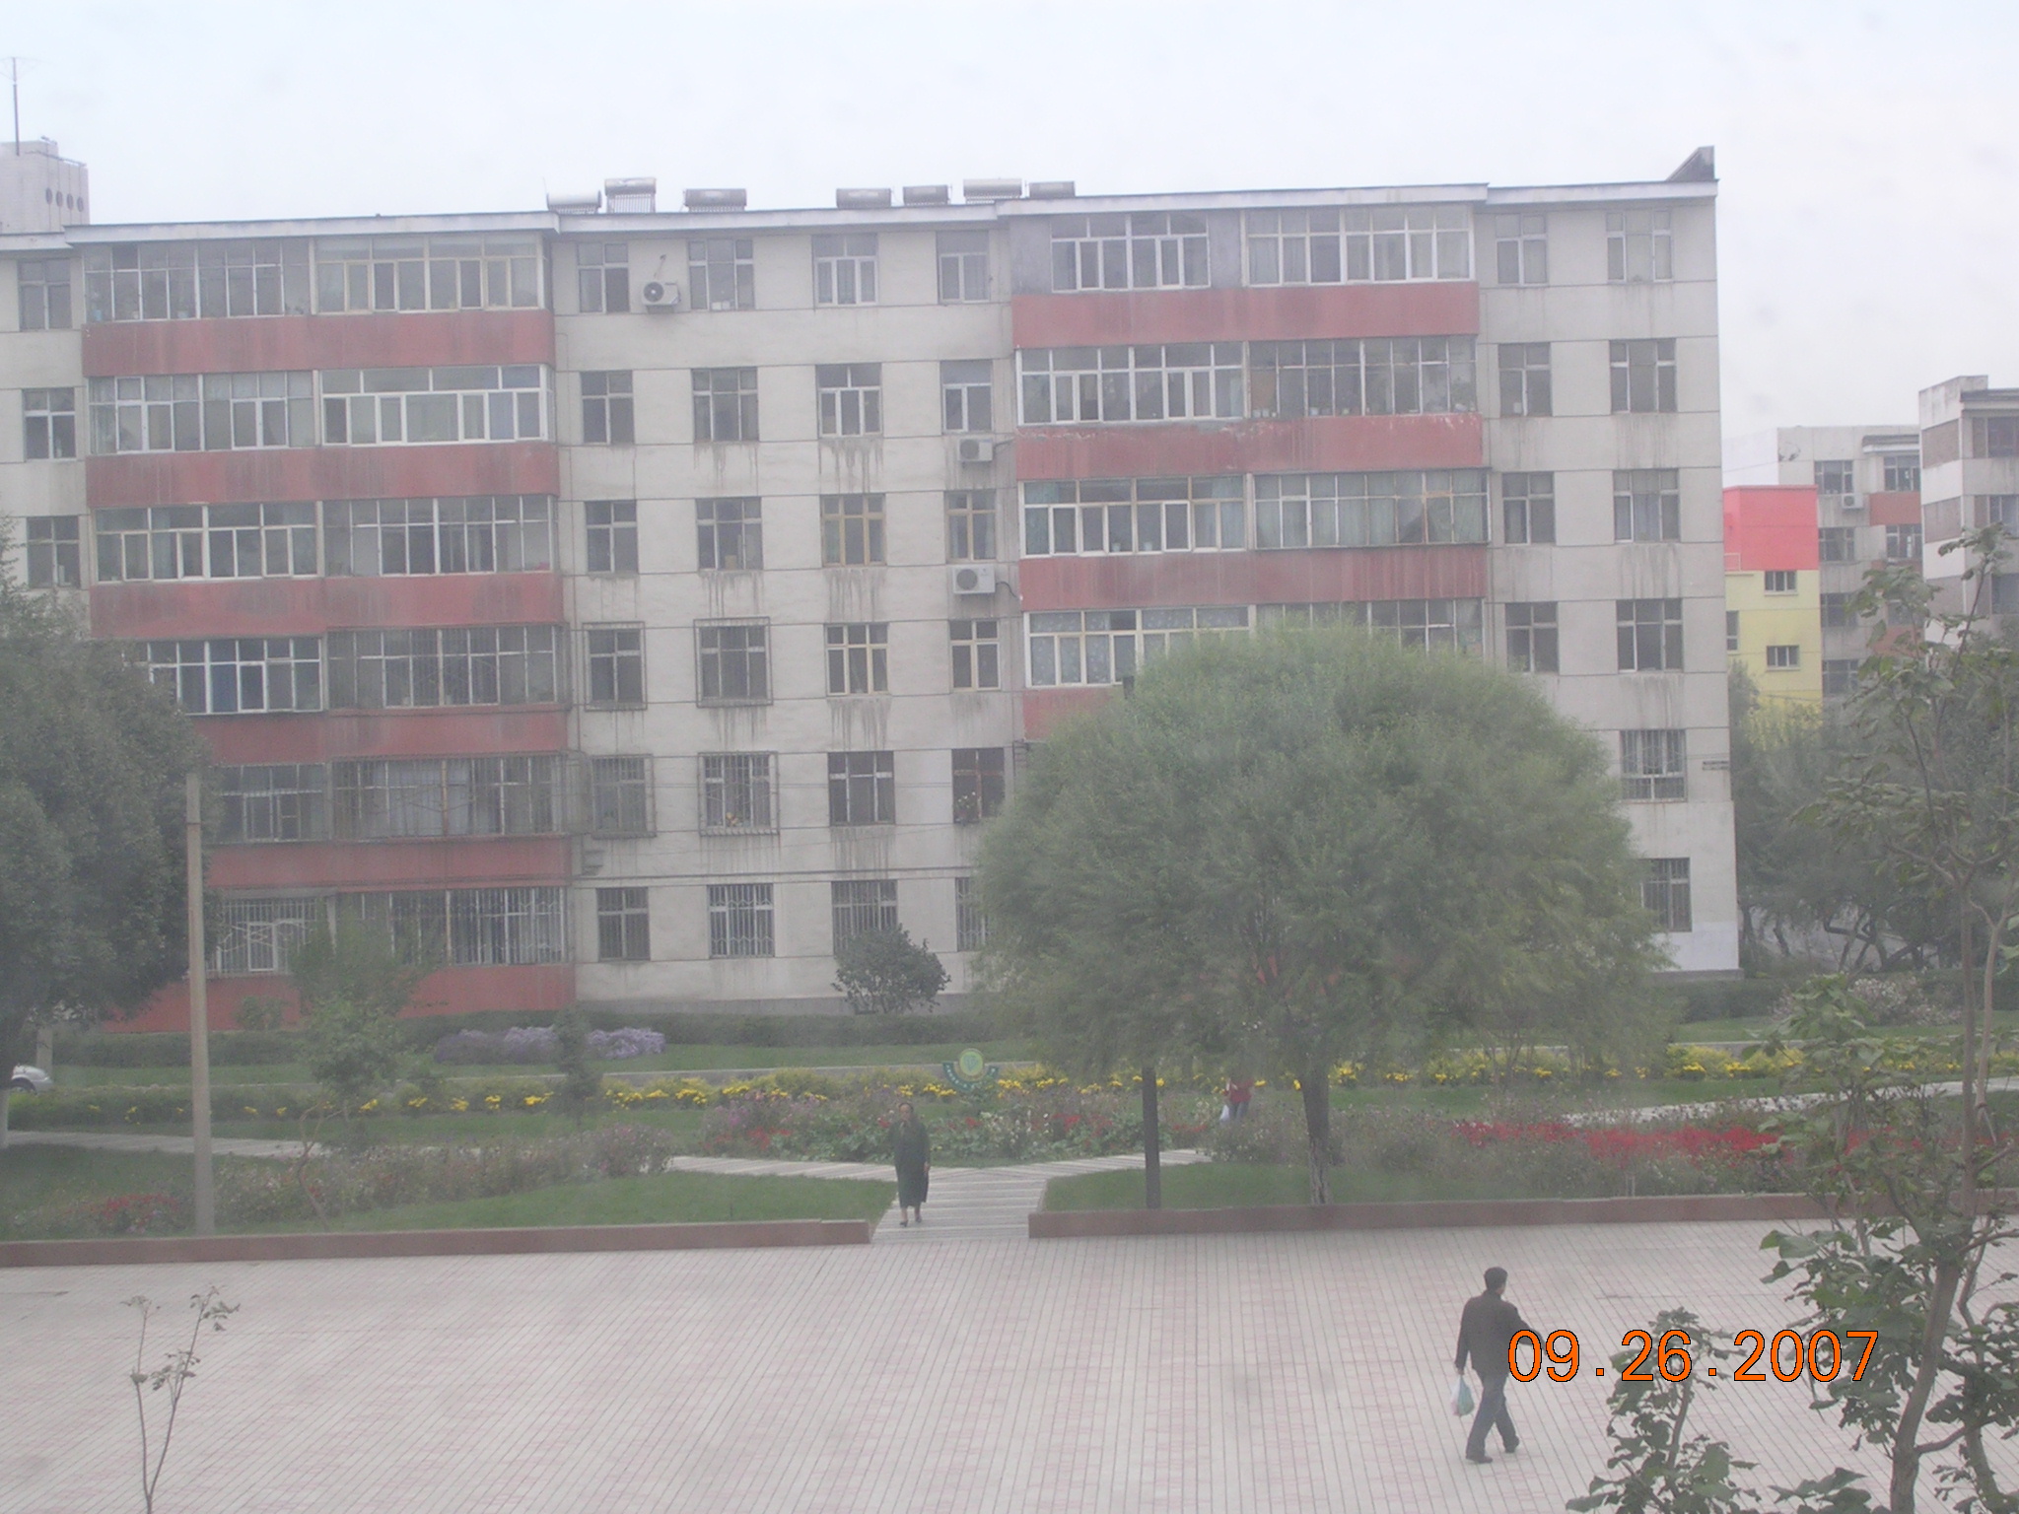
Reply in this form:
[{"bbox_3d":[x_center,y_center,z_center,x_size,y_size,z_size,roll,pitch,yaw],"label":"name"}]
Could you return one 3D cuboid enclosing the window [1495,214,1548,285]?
[{"bbox_3d":[11.478,-11.383,112.482,1.161,1.574,0.150,-2,1,2],"label":"window"}]

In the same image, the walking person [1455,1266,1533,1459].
[{"bbox_3d":[4.311,5.410,44.800,0.600,1.710,0.550,-1,1,40],"label":"walking person"}]

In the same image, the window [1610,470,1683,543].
[{"bbox_3d":[14.292,-5.613,112.466,1.480,1.609,0.150,-2,1,2],"label":"window"}]

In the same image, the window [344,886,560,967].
[{"bbox_3d":[-12.048,3.673,109.153,4.727,1.546,0.200,-2,0,0],"label":"window"}]

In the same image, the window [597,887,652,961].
[{"bbox_3d":[-8.308,3.626,108.273,1.145,1.601,0.150,-2,1,1],"label":"window"}]

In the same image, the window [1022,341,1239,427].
[{"bbox_3d":[2.710,-8.275,111.498,5.054,1.694,0.180,-2,1,2],"label":"window"}]

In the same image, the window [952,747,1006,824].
[{"bbox_3d":[-0.688,0.635,112.126,1.151,1.695,0.200,-2,0,2],"label":"window"}]

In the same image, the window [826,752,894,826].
[{"bbox_3d":[-3.179,0.680,108.118,1.451,1.556,0.150,-2,1,1],"label":"window"}]

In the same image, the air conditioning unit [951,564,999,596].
[{"bbox_3d":[-0.761,-3.891,109.981,0.949,0.664,0.360,-2,0,0],"label":"air conditioning unit"}]

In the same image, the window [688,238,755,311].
[{"bbox_3d":[-6.326,-10.607,110.227,1.410,1.589,0.150,-2,0,0],"label":"window"}]

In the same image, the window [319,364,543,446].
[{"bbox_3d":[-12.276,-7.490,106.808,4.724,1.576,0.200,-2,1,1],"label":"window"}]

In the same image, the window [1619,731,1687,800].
[{"bbox_3d":[14.458,0.195,112.547,1.470,1.557,0.150,-2,1,2],"label":"window"}]

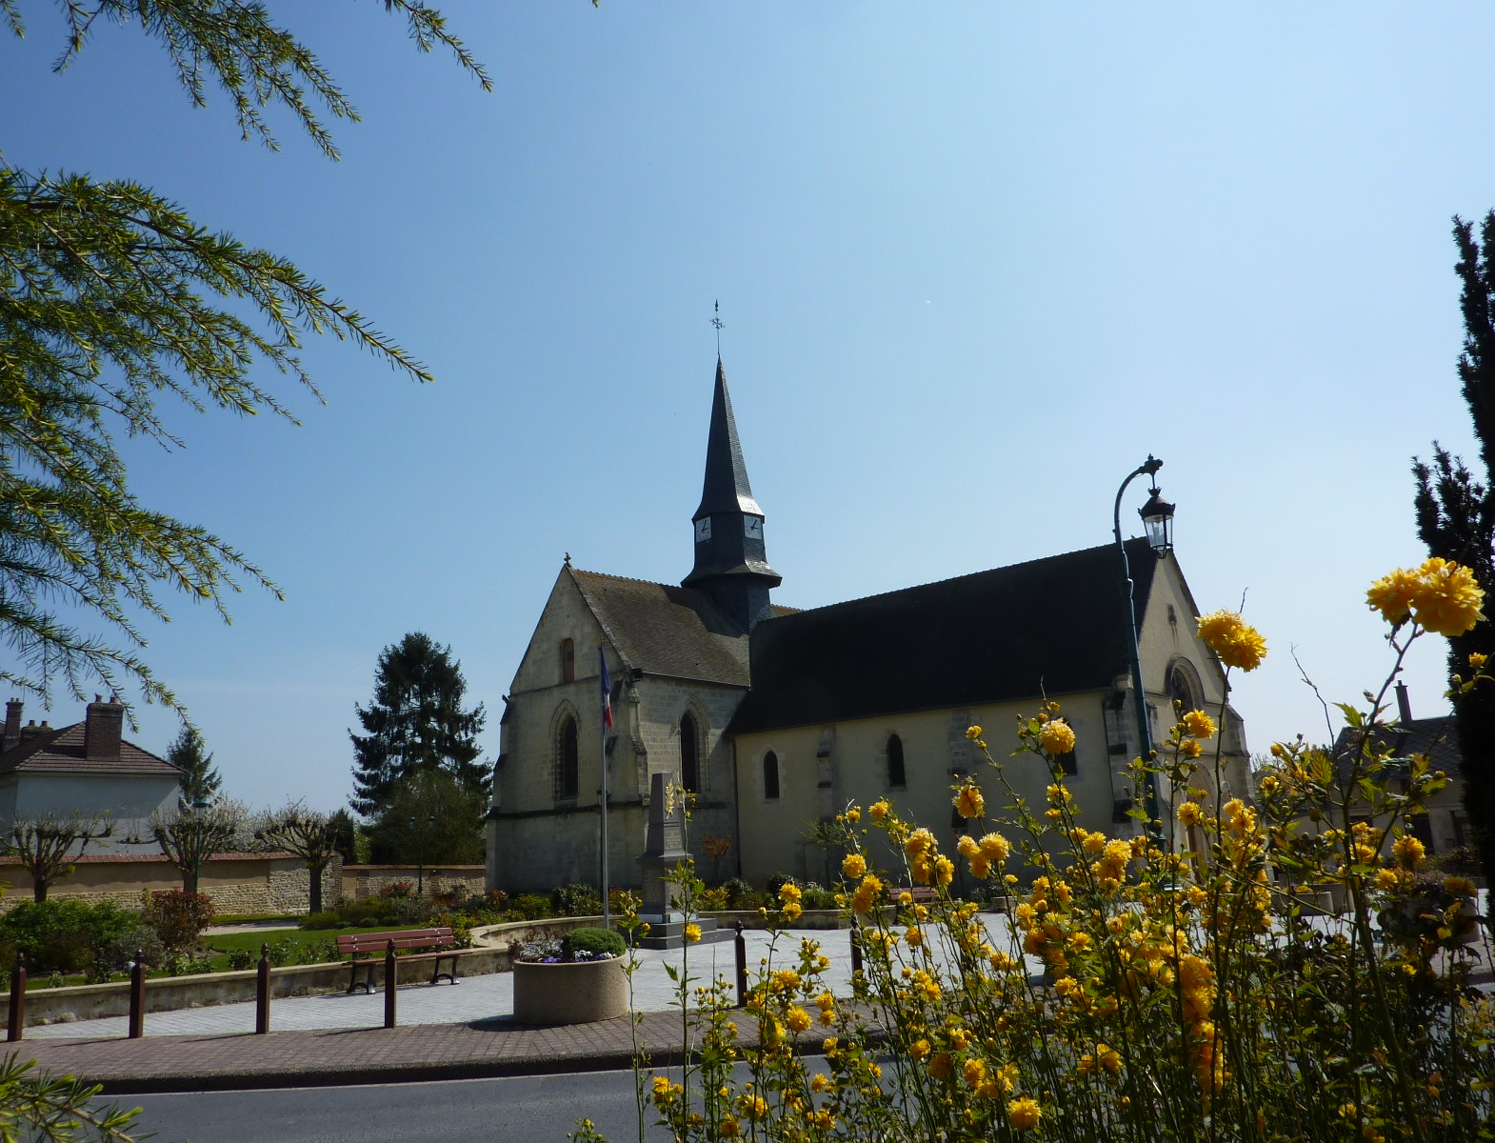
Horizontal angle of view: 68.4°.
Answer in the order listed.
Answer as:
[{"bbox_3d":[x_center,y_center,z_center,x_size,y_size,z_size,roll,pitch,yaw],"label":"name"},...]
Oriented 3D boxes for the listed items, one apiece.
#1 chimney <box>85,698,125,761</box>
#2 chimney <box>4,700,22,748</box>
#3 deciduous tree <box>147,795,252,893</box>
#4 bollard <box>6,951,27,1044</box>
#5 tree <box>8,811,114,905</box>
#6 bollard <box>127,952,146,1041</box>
[{"bbox_3d":[-25.105,6.137,43.023,1.350,2.360,0.650,9,-17,-41],"label":"chimney"},{"bbox_3d":[-35.404,7.424,53.043,0.714,2.525,0.643,5,-15,-27],"label":"chimney"},{"bbox_3d":[-15.018,7.877,30.113,2.617,3.414,2.617,5,-15,-25],"label":"deciduous tree"},{"bbox_3d":[-8.848,5.166,13.382,0.128,1.047,0.128,-2,-13,-5],"label":"bollard"},{"bbox_3d":[-17.216,7.511,27.441,2.291,2.999,2.291,6,-16,-31],"label":"tree"},{"bbox_3d":[-7.308,5.067,13.203,0.120,0.999,0.120,0,-14,-6],"label":"bollard"}]

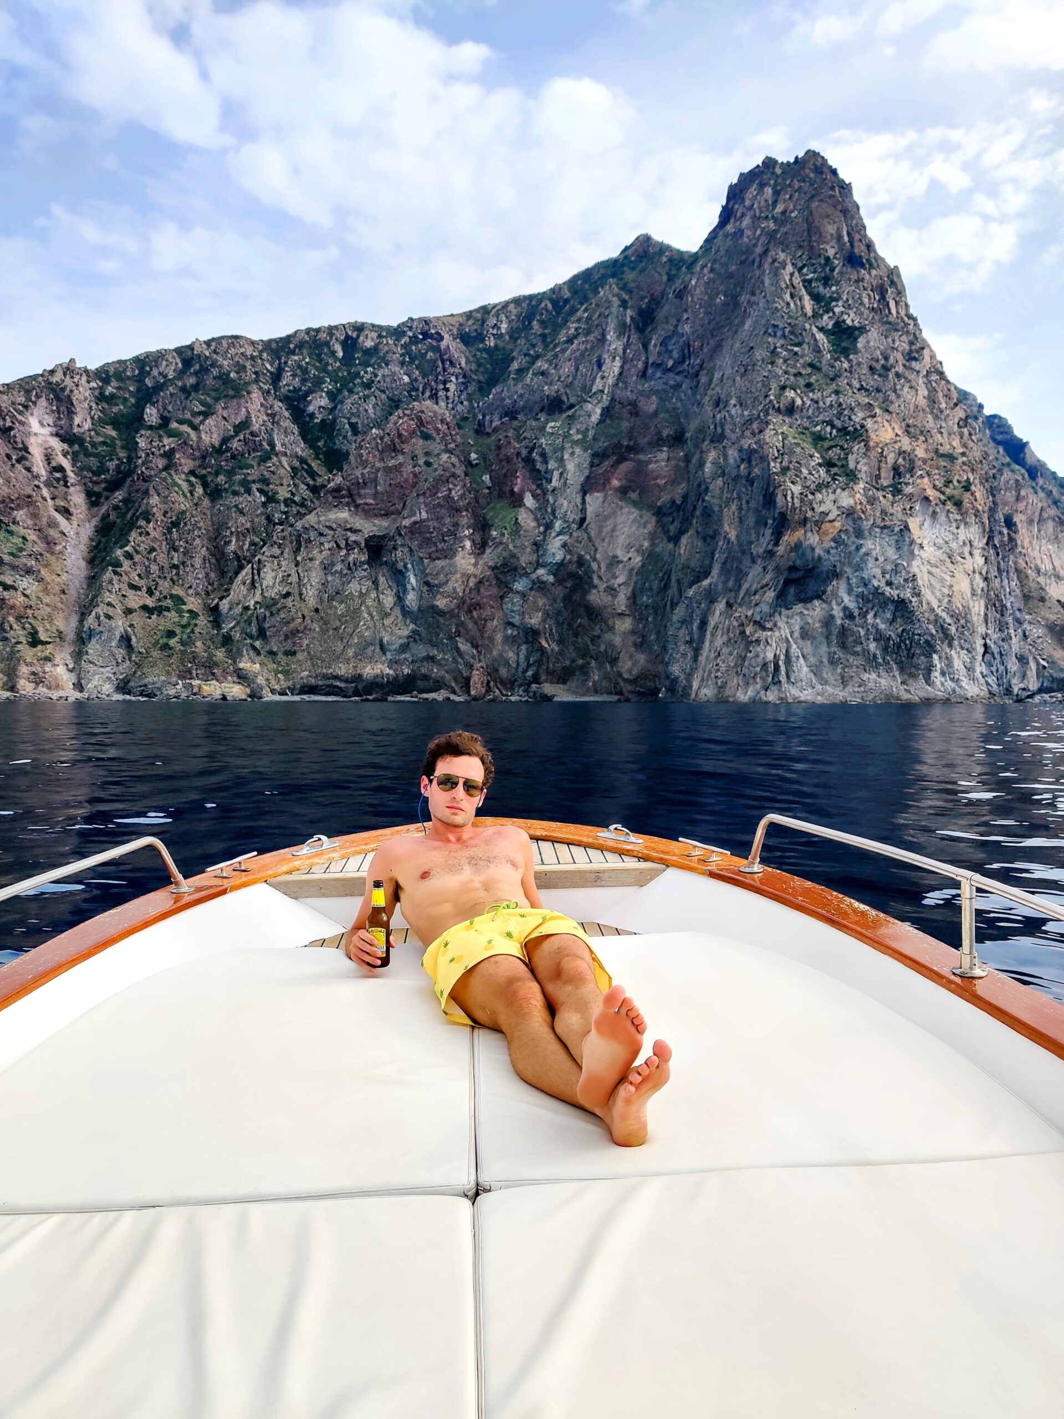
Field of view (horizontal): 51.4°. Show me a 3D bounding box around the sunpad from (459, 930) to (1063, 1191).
[{"bbox_3d":[0.398,0.788,2.619,1.060,0.110,1.420,-2,5,-3],"label":"sunpad"}]

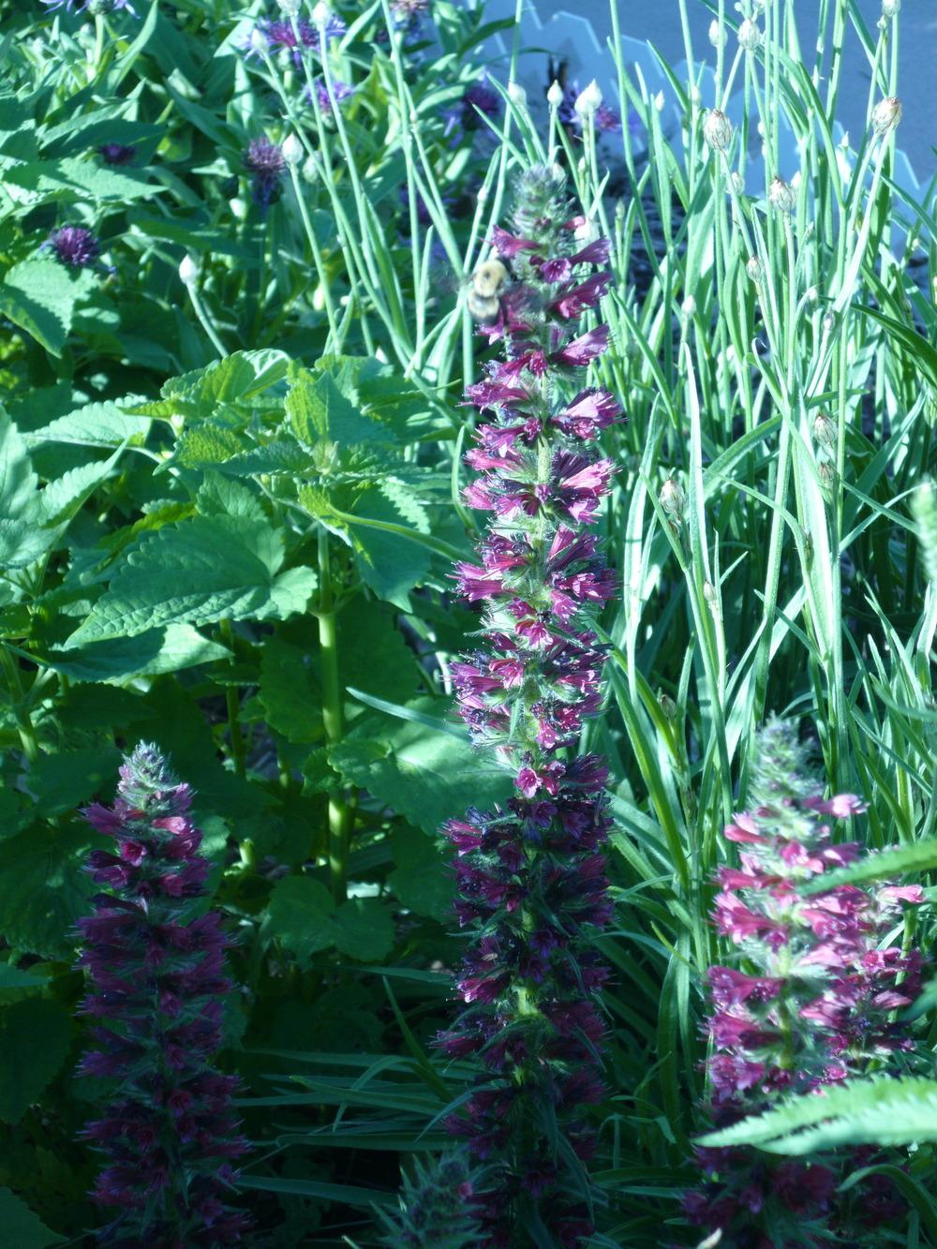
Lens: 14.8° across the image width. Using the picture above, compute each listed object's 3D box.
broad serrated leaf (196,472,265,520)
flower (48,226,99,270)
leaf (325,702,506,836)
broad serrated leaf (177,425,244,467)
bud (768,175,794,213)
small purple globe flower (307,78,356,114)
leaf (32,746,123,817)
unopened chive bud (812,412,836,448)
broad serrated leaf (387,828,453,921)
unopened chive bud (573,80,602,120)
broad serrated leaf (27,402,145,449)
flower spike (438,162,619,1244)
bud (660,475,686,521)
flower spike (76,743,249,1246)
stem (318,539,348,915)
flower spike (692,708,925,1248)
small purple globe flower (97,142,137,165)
[{"bbox_3d":[-0.068,-0.036,1.030,0.021,0.014,0.017,0,20,0],"label":"broad serrated leaf"},{"bbox_3d":[-0.148,-0.141,1.350,0.020,0.016,0.020,0,20,0],"label":"flower"},{"bbox_3d":[-0.013,0.043,1.080,0.060,0.016,0.045,14,54,10],"label":"leaf"},{"bbox_3d":[-0.073,-0.050,1.020,0.023,0.011,0.018,0,20,0],"label":"broad serrated leaf"},{"bbox_3d":[0.108,-0.149,1.250,0.009,0.012,0.009,-12,18,6],"label":"bud"},{"bbox_3d":[-0.059,-0.227,1.550,0.020,0.016,0.021,0,22,0],"label":"small purple globe flower"},{"bbox_3d":[-0.111,0.044,1.020,0.026,0.018,0.016,0,20,0],"label":"leaf"},{"bbox_3d":[0.123,-0.067,1.250,0.007,0.012,0.007,-19,15,9],"label":"unopened chive bud"},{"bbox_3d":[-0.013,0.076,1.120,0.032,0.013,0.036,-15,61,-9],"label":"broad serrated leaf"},{"bbox_3d":[0.038,-0.167,1.150,0.009,0.013,0.009,0,20,0],"label":"unopened chive bud"},{"bbox_3d":[-0.116,-0.061,1.100,0.042,0.012,0.024,-1,28,-8],"label":"broad serrated leaf"},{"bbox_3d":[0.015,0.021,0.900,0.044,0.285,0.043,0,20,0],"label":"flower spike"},{"bbox_3d":[0.073,-0.046,1.300,0.009,0.016,0.009,-13,21,5],"label":"bud"},{"bbox_3d":[-0.079,0.108,0.956,0.041,0.170,0.041,-2,25,1],"label":"flower spike"},{"bbox_3d":[-0.041,0.028,1.090,0.005,0.125,0.005,-2,22,1],"label":"stem"},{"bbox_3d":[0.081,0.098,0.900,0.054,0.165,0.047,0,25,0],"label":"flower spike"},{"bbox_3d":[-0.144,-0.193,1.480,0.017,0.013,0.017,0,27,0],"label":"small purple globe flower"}]

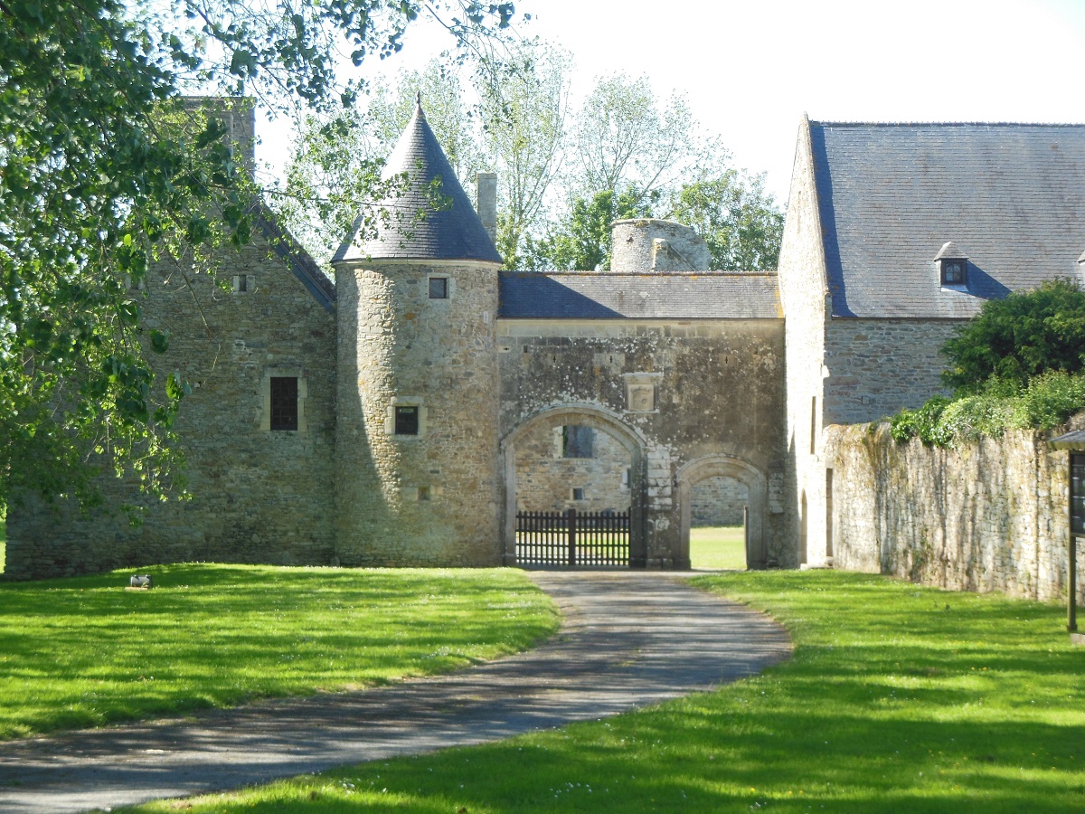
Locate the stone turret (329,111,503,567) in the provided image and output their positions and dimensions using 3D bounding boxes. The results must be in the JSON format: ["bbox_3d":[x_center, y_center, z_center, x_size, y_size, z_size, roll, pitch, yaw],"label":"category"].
[{"bbox_3d":[-2.929,-1.744,64.149,4.011,11.069,4.011,0,-2,0],"label":"stone turret"}]

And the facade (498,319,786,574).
[{"bbox_3d":[2.310,0.860,64.579,6.864,5.886,1.000,0,-2,-3],"label":"facade"}]

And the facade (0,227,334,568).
[{"bbox_3d":[-8.701,-0.365,64.344,7.720,8.768,1.000,0,-2,-7],"label":"facade"}]

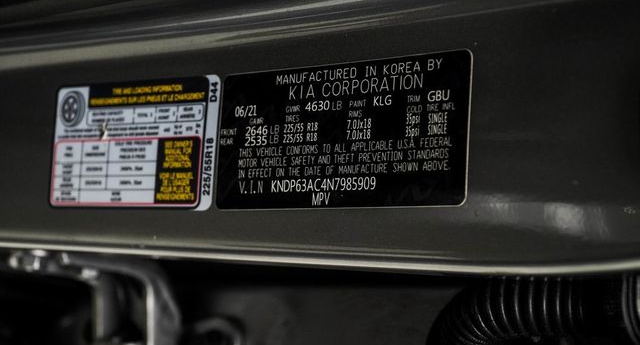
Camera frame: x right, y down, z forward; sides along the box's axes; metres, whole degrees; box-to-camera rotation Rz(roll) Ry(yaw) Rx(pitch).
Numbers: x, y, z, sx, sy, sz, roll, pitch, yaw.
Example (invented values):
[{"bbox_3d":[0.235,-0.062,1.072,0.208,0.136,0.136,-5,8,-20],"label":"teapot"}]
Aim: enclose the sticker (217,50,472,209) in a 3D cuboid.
[{"bbox_3d":[0.005,-0.013,0.367,0.001,0.109,0.053,11,79,-54],"label":"sticker"}]

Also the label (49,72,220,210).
[{"bbox_3d":[-0.080,-0.012,0.427,0.001,0.096,0.055,11,81,-54],"label":"label"}]

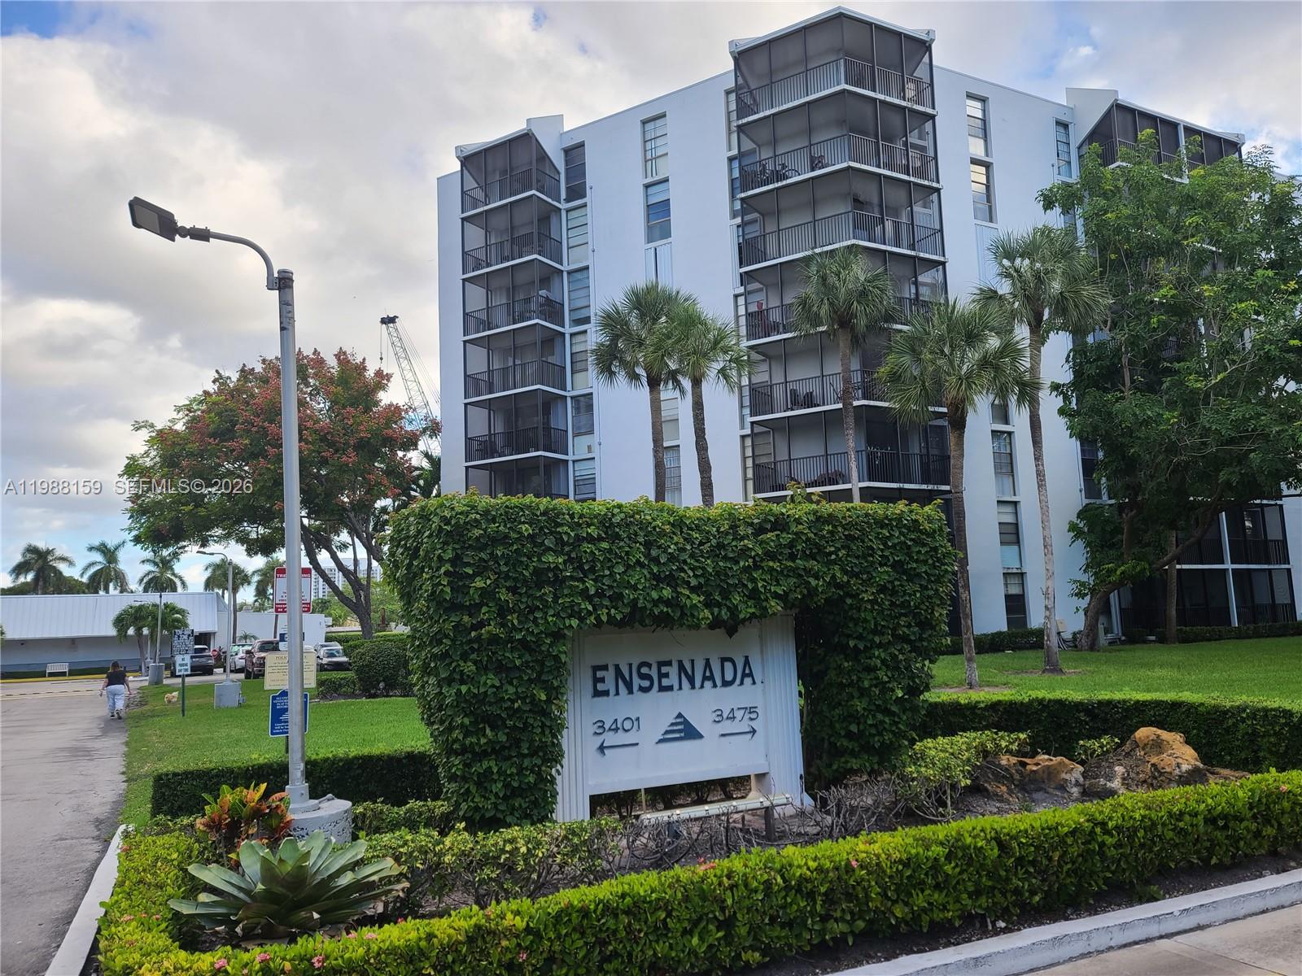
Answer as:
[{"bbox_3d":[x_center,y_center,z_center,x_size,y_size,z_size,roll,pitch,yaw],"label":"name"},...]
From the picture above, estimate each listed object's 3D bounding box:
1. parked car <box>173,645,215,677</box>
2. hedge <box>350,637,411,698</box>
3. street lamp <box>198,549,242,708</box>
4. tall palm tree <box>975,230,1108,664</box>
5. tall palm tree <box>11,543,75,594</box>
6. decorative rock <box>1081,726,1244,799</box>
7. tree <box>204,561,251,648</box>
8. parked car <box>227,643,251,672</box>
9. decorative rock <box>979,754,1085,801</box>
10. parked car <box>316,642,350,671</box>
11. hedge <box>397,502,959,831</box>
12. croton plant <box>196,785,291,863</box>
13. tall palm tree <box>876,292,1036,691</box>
[{"bbox_3d":[-26.531,9.943,54.602,1.870,1.670,4.600,1,-8,-21],"label":"parked car"},{"bbox_3d":[-7.921,5.313,28.000,1.800,1.612,1.800,-2,-7,0],"label":"hedge"},{"bbox_3d":[-13.274,4.297,28.986,1.300,4.860,0.750,2,-8,-28],"label":"street lamp"},{"bbox_3d":[10.368,-1.248,24.049,3.400,11.638,3.400,-5,-8,23],"label":"tall palm tree"},{"bbox_3d":[-60.315,10.927,93.005,6.200,10.898,6.200,-2,-7,0],"label":"tall palm tree"},{"bbox_3d":[4.329,2.312,7.900,1.250,0.530,0.850,-6,-8,27],"label":"decorative rock"},{"bbox_3d":[-31.313,9.062,70.003,3.600,7.590,3.600,-2,-7,0],"label":"tree"},{"bbox_3d":[-24.442,9.990,56.098,1.850,1.600,4.600,1,-8,-27],"label":"parked car"},{"bbox_3d":[3.079,2.343,7.600,0.780,0.360,0.550,-5,-8,21],"label":"decorative rock"},{"bbox_3d":[-19.280,10.241,57.595,1.830,1.550,4.600,1,-8,-25],"label":"parked car"},{"bbox_3d":[0.245,1.478,8.966,5.200,2.740,0.850,0,-7,-18],"label":"hedge"},{"bbox_3d":[-2.852,2.376,6.600,0.660,0.559,0.620,-2,-7,0],"label":"croton plant"},{"bbox_3d":[6.792,-0.020,20.713,3.400,8.648,3.400,-2,-7,0],"label":"tall palm tree"}]

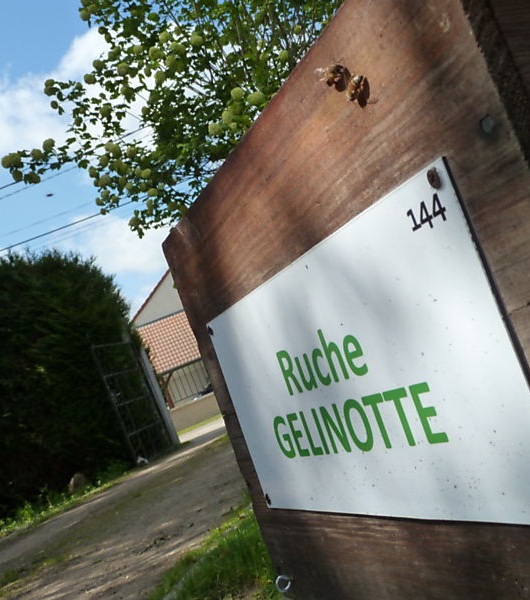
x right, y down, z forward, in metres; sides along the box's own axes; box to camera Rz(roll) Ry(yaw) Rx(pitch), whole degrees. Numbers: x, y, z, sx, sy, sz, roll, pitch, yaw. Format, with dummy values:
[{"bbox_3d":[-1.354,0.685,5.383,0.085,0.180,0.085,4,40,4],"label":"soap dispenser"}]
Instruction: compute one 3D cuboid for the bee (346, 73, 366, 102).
[{"bbox_3d":[0.040,-0.093,0.326,0.006,0.006,0.013,-16,-37,-24],"label":"bee"}]

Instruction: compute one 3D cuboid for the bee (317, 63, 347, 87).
[{"bbox_3d":[0.031,-0.103,0.339,0.007,0.009,0.013,-16,-32,-24],"label":"bee"}]

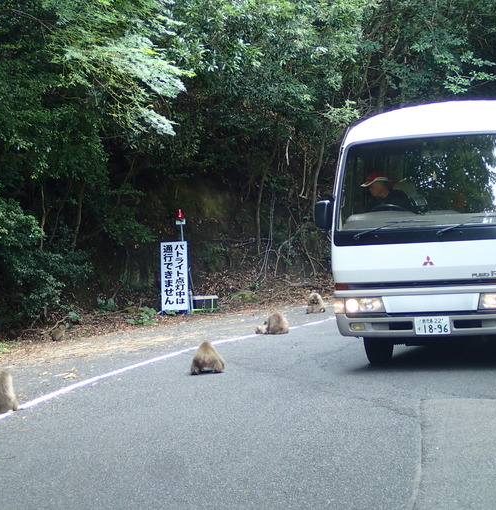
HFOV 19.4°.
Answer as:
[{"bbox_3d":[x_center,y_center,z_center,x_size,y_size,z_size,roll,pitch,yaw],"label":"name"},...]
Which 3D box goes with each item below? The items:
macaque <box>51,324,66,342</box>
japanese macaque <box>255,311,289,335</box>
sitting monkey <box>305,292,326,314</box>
[{"bbox_3d":[-2.607,1.080,20.000,0.220,0.240,0.170,-3,2,-3],"label":"macaque"},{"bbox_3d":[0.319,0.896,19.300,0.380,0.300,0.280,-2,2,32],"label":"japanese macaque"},{"bbox_3d":[1.049,0.757,22.600,0.310,0.320,0.300,-3,2,5],"label":"sitting monkey"}]

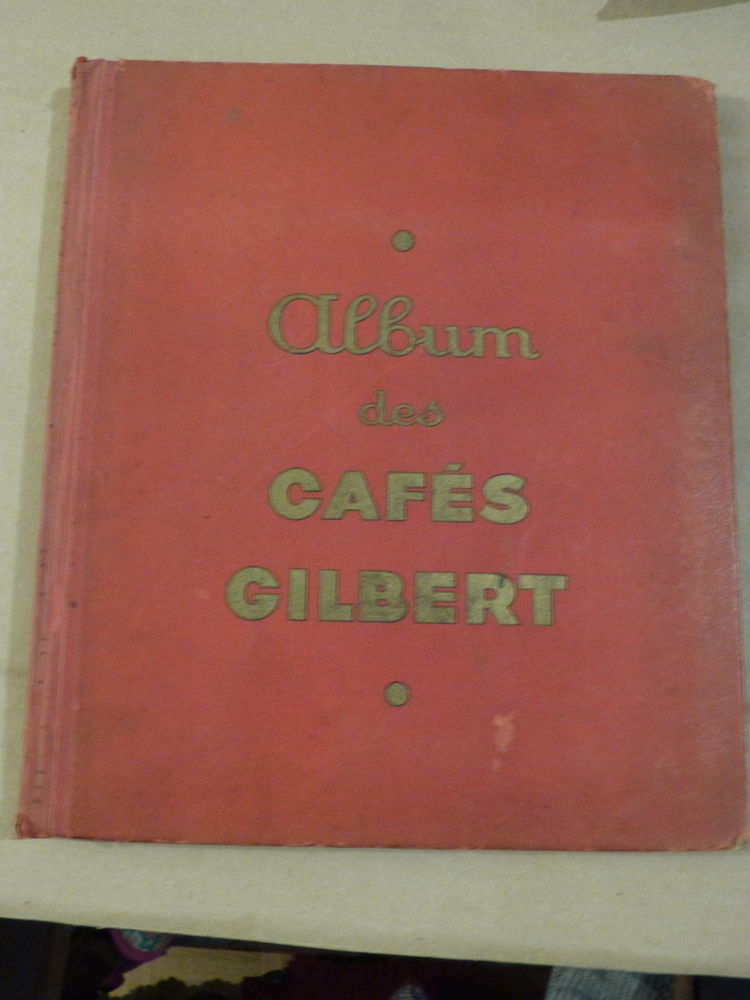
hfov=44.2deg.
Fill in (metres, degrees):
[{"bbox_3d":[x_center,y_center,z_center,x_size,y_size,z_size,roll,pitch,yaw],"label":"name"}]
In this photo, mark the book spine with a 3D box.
[{"bbox_3d":[-0.113,-0.025,0.347,0.019,0.018,0.291,1,82,-1],"label":"book spine"}]

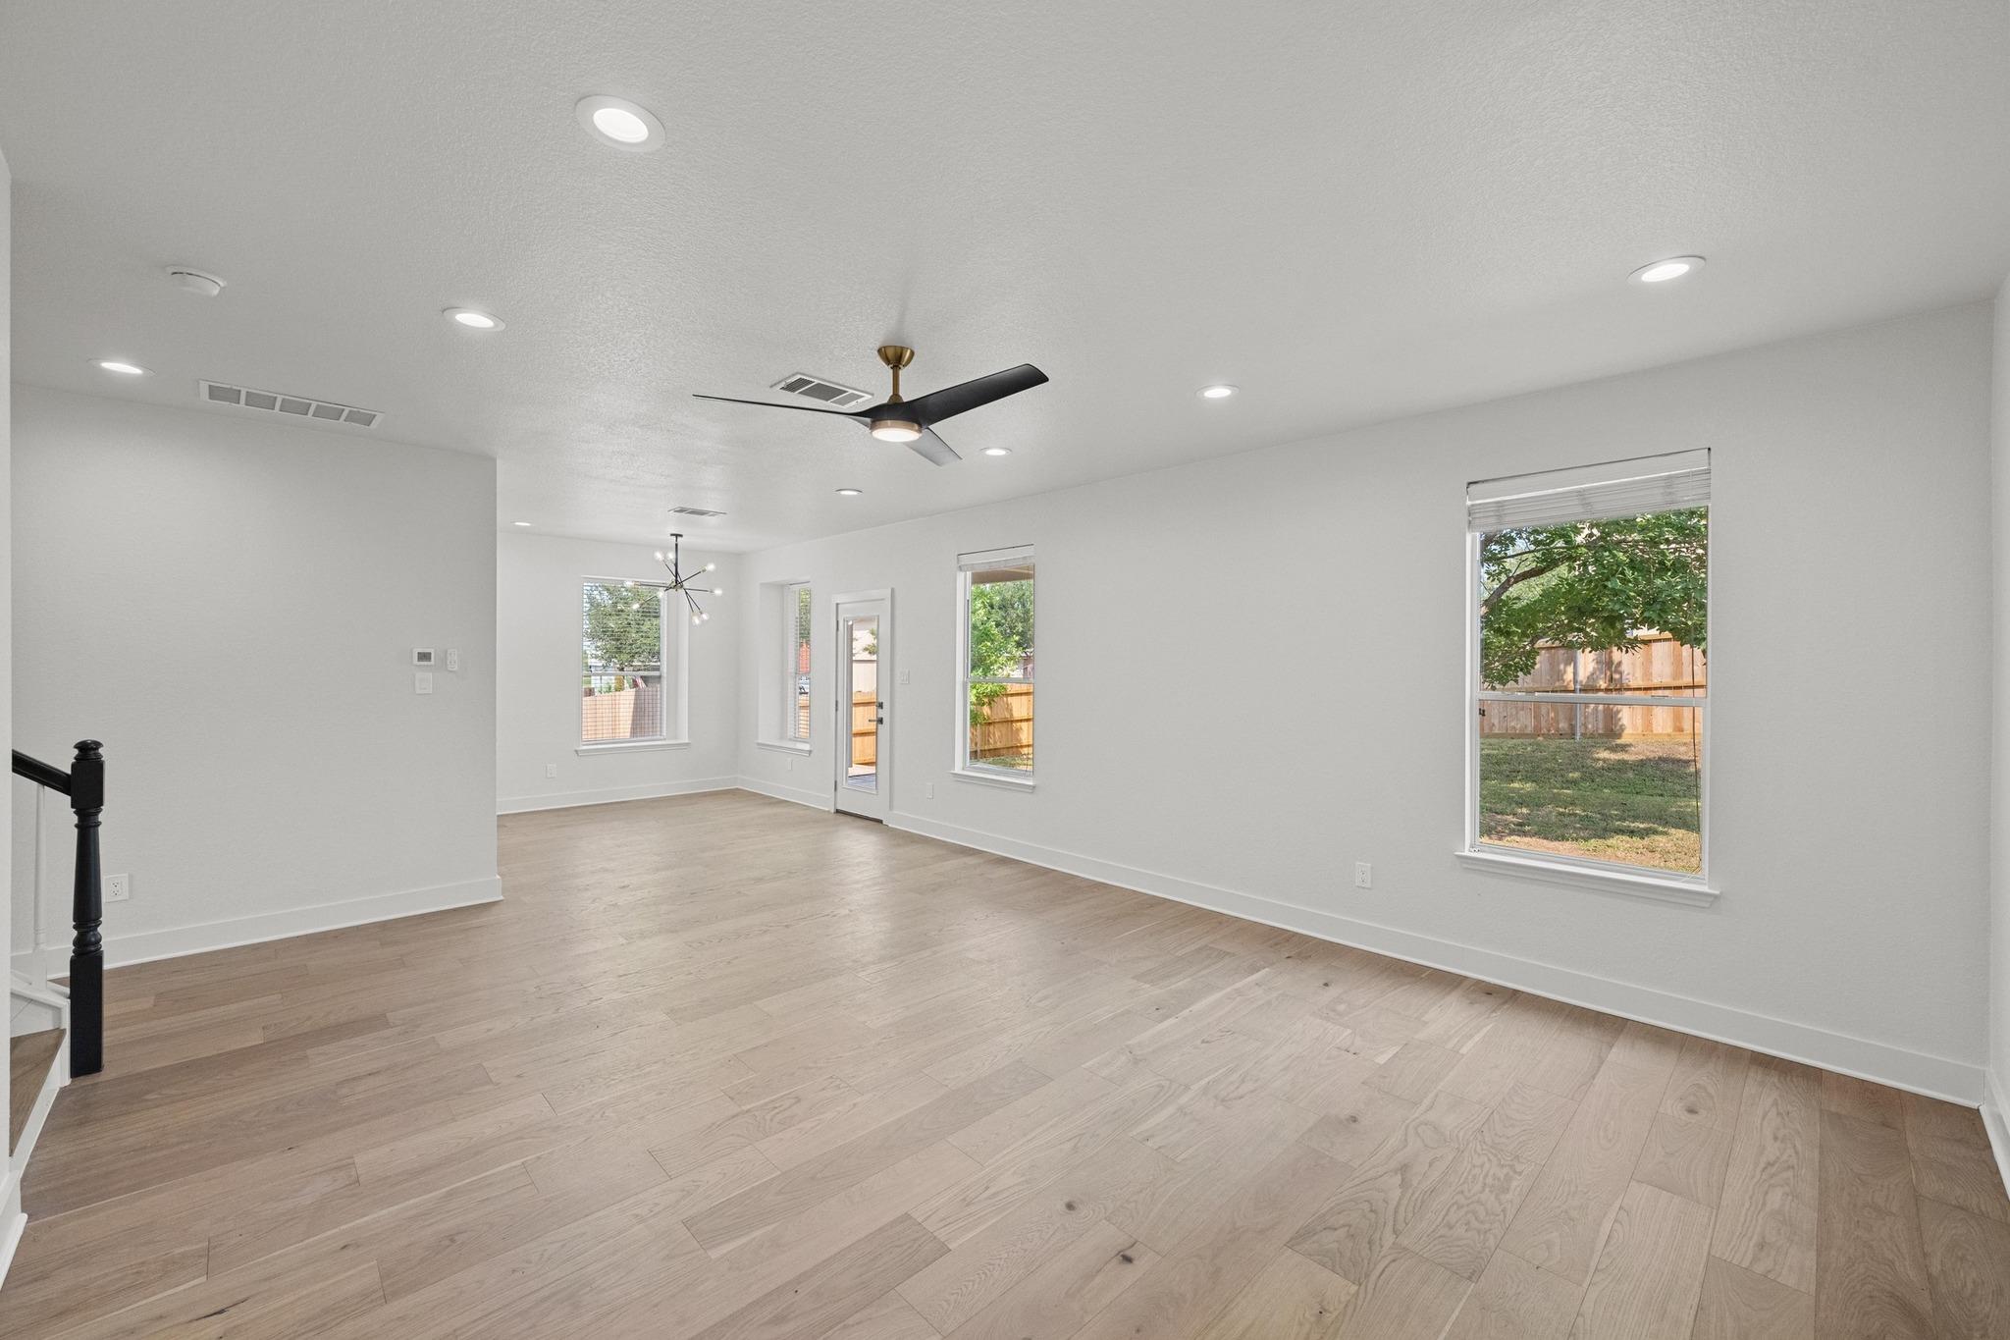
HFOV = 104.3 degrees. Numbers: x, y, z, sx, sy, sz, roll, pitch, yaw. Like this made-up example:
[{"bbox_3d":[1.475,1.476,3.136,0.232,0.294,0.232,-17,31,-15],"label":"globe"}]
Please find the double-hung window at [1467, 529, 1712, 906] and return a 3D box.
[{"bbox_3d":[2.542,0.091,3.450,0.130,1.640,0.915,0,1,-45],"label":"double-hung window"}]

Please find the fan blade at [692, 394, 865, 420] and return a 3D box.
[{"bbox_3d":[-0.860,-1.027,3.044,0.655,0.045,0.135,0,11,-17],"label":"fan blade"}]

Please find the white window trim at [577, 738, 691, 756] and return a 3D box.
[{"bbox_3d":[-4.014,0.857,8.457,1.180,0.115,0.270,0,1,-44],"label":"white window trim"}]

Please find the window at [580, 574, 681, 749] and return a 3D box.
[{"bbox_3d":[-4.015,-0.080,8.399,0.970,1.750,0.140,0,1,-45],"label":"window"}]

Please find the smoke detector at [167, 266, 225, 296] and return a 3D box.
[{"bbox_3d":[-2.688,-1.285,2.602,0.142,0.042,0.142,0,1,-44],"label":"smoke detector"}]

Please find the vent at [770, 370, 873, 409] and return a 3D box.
[{"bbox_3d":[-0.851,-1.294,3.663,0.399,0.018,0.268,0,1,-44],"label":"vent"}]

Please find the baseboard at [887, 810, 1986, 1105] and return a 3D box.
[{"bbox_3d":[1.125,1.380,4.820,0.022,0.133,6.151,0,1,-44],"label":"baseboard"}]

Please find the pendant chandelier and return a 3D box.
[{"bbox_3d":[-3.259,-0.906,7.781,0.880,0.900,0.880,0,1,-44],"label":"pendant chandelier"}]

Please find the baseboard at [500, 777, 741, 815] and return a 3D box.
[{"bbox_3d":[-4.007,1.324,8.337,2.443,0.133,0.020,0,1,-44],"label":"baseboard"}]

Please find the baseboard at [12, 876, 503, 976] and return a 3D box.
[{"bbox_3d":[-3.799,1.356,4.164,1.905,0.133,0.020,0,1,-44],"label":"baseboard"}]

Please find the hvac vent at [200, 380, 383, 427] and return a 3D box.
[{"bbox_3d":[-3.561,-1.312,3.921,0.667,0.018,0.370,0,1,-44],"label":"hvac vent"}]

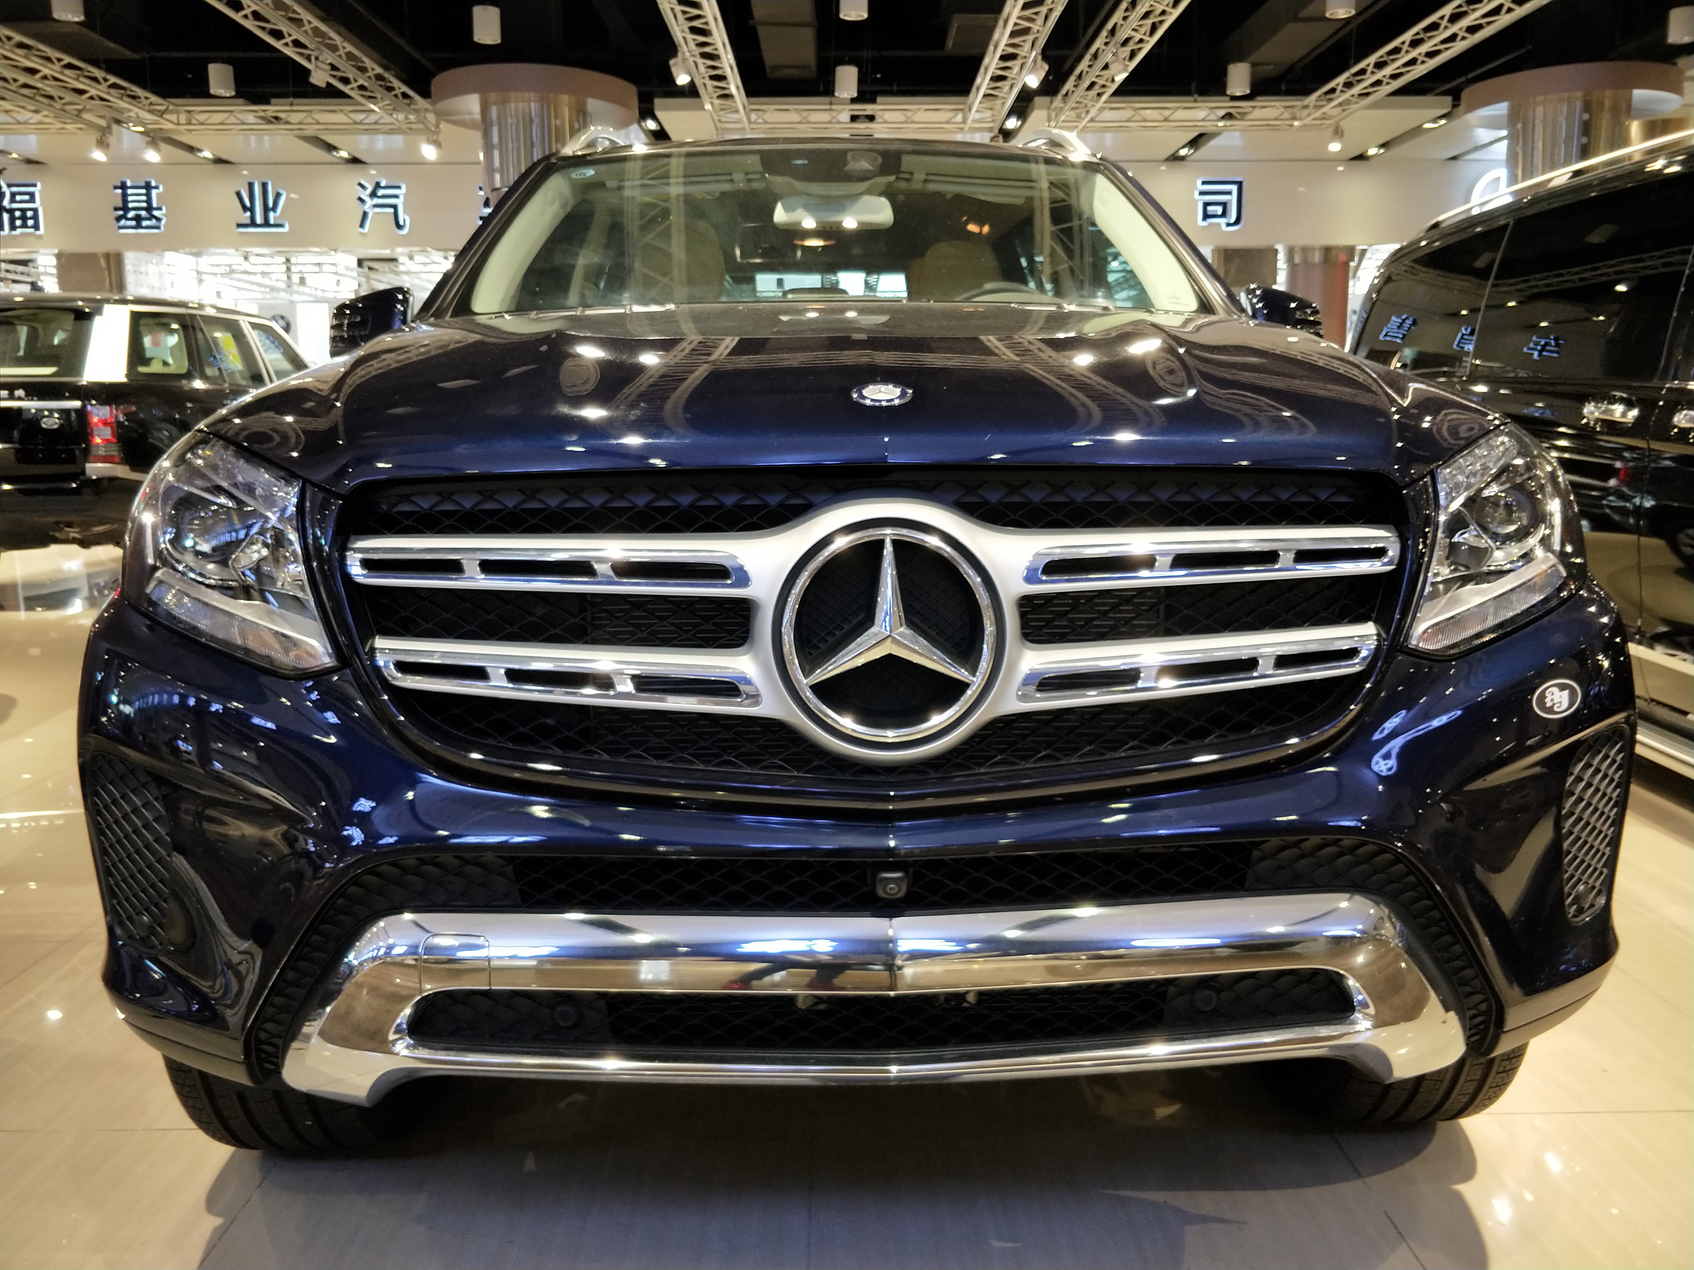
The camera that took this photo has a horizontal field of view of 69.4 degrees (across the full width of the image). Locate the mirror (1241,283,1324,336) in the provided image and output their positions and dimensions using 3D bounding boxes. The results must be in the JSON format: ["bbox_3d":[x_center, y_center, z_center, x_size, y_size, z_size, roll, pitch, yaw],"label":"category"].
[{"bbox_3d":[0.928,-0.676,2.670,0.200,0.175,0.150,-1,10,-2],"label":"mirror"}]

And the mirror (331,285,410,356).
[{"bbox_3d":[-0.978,-0.653,2.599,0.200,0.175,0.150,-1,10,-2],"label":"mirror"}]

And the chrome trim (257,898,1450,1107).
[{"bbox_3d":[0.044,0.355,1.196,1.270,0.260,0.220,-1,10,-2],"label":"chrome trim"}]

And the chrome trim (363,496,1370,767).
[{"bbox_3d":[0.034,-0.009,1.066,0.945,0.228,0.105,-1,10,-2],"label":"chrome trim"}]

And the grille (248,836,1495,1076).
[{"bbox_3d":[0.045,0.335,1.223,1.380,0.320,0.230,-1,10,-2],"label":"grille"}]

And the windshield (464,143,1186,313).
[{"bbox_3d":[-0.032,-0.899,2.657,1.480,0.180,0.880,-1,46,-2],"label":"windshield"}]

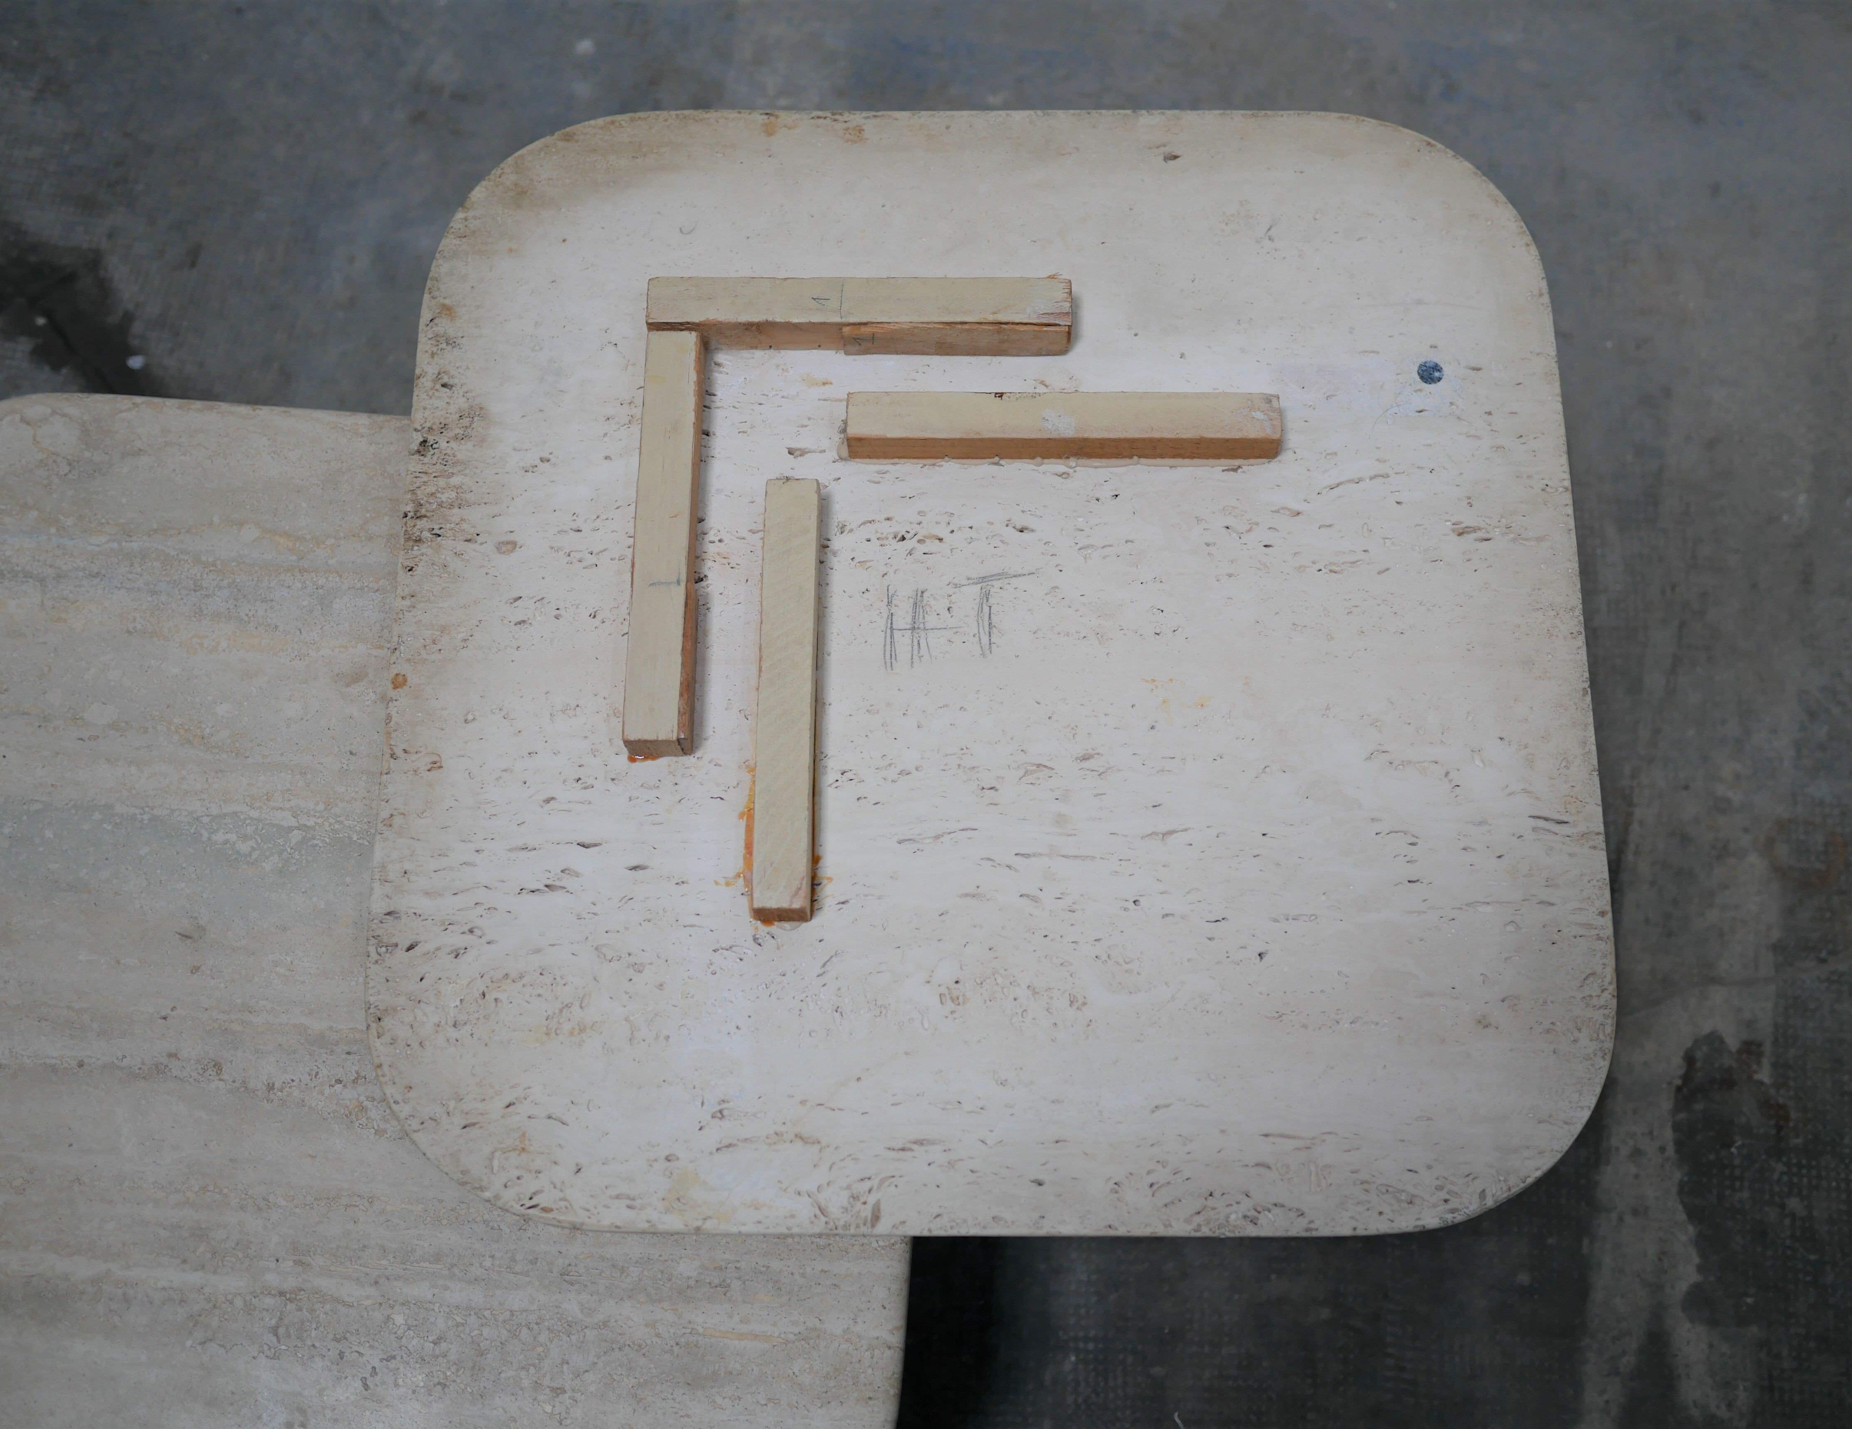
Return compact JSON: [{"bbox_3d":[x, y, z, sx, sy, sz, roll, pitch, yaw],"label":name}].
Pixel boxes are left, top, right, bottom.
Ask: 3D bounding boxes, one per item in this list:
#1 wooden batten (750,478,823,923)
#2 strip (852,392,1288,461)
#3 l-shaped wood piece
[{"bbox_3d":[-0.059,-0.008,0.951,0.023,0.022,0.194,0,72,1],"label":"wooden batten"},{"bbox_3d":[0.062,-0.130,0.992,0.193,0.022,0.022,0,72,1],"label":"strip"},{"bbox_3d":[-0.031,-0.090,0.979,0.193,0.021,0.222,0,72,1],"label":"l-shaped wood piece"}]

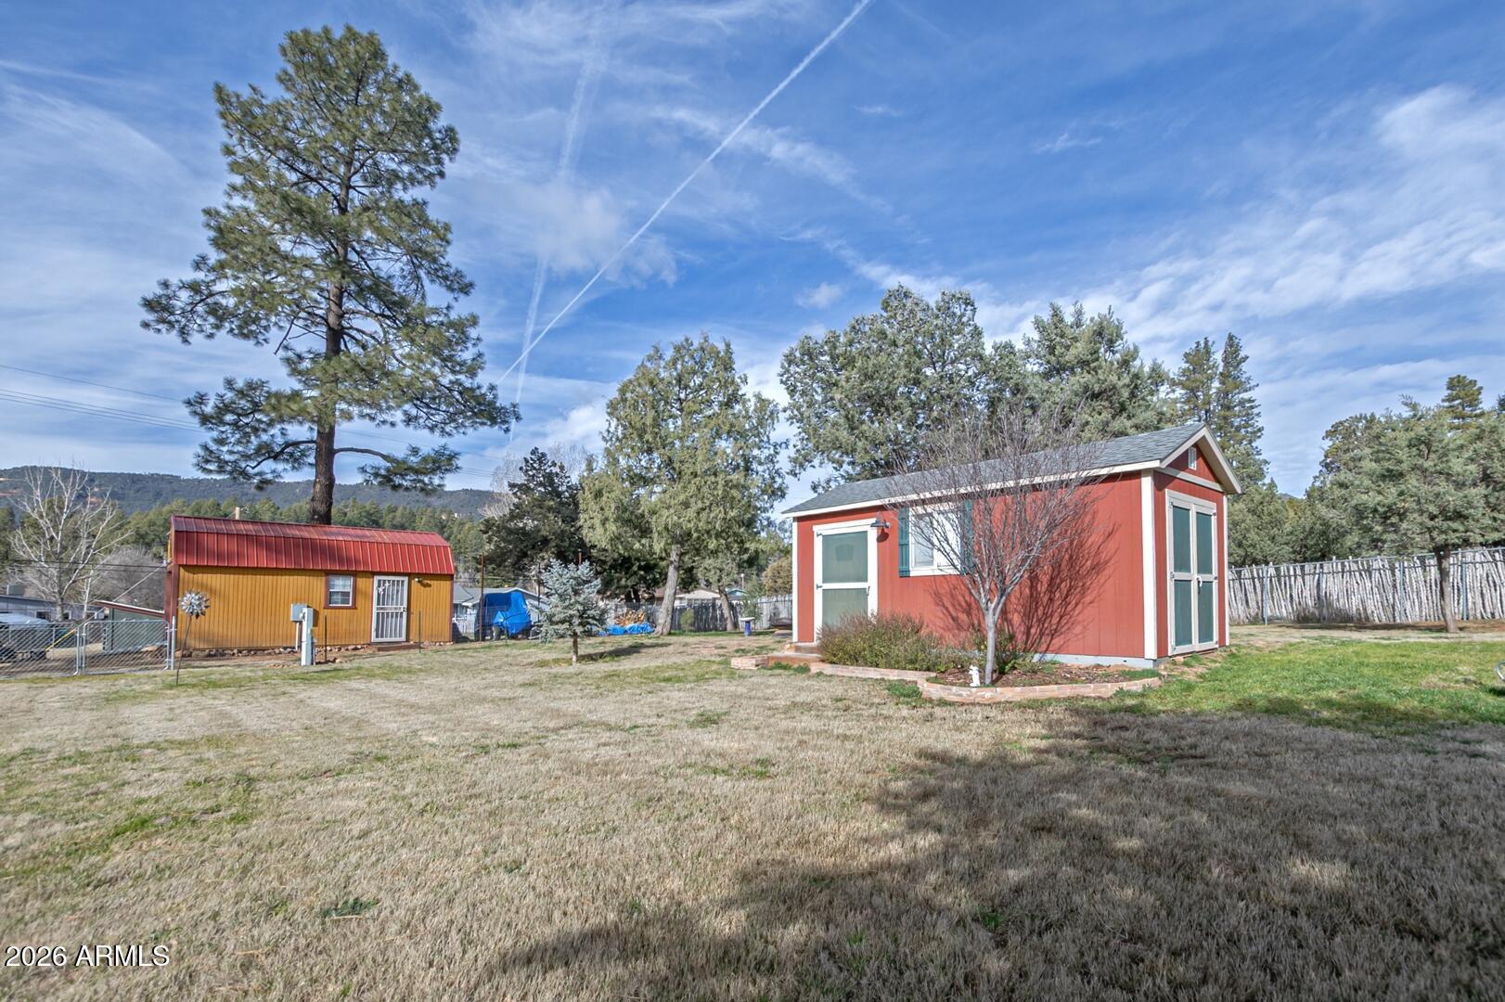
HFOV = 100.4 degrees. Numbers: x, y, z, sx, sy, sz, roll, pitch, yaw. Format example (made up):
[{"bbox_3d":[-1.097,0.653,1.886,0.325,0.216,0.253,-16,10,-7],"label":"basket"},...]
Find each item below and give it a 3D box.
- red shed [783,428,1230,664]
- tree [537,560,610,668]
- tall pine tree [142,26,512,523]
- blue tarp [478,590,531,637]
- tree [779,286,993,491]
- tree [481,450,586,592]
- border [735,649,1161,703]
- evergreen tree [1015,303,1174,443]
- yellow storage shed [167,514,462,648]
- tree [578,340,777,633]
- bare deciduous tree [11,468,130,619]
[{"bbox_3d":[3.780,0.820,9.930,3.500,3.050,5.800,7,-10,-42],"label":"red shed"},{"bbox_3d":[-2.795,1.703,9.706,1.093,1.634,1.093,0,-7,0],"label":"tree"},{"bbox_3d":[-13.457,-5.928,19.817,10.062,20.327,10.062,0,-7,0],"label":"tall pine tree"},{"bbox_3d":[-8.117,3.708,20.606,1.642,1.639,2.135,0,-7,0],"label":"blue tarp"},{"bbox_3d":[3.864,-1.520,18.148,6.087,9.990,6.087,0,-7,0],"label":"tree"},{"bbox_3d":[-9.122,1.519,26.500,4.658,7.714,4.658,0,-7,0],"label":"tree"},{"bbox_3d":[1.770,1.840,6.940,2.200,0.200,4.400,7,-10,-42],"label":"border"},{"bbox_3d":[10.341,-1.349,19.142,4.699,9.899,4.699,0,-7,0],"label":"evergreen tree"},{"bbox_3d":[-12.250,2.420,18.200,6.300,3.300,3.200,6,-9,-37],"label":"yellow storage shed"},{"bbox_3d":[-1.992,-0.545,17.553,5.569,8.532,5.569,0,-7,0],"label":"tree"},{"bbox_3d":[-28.780,2.025,26.453,3.667,6.988,3.667,0,-7,0],"label":"bare deciduous tree"}]

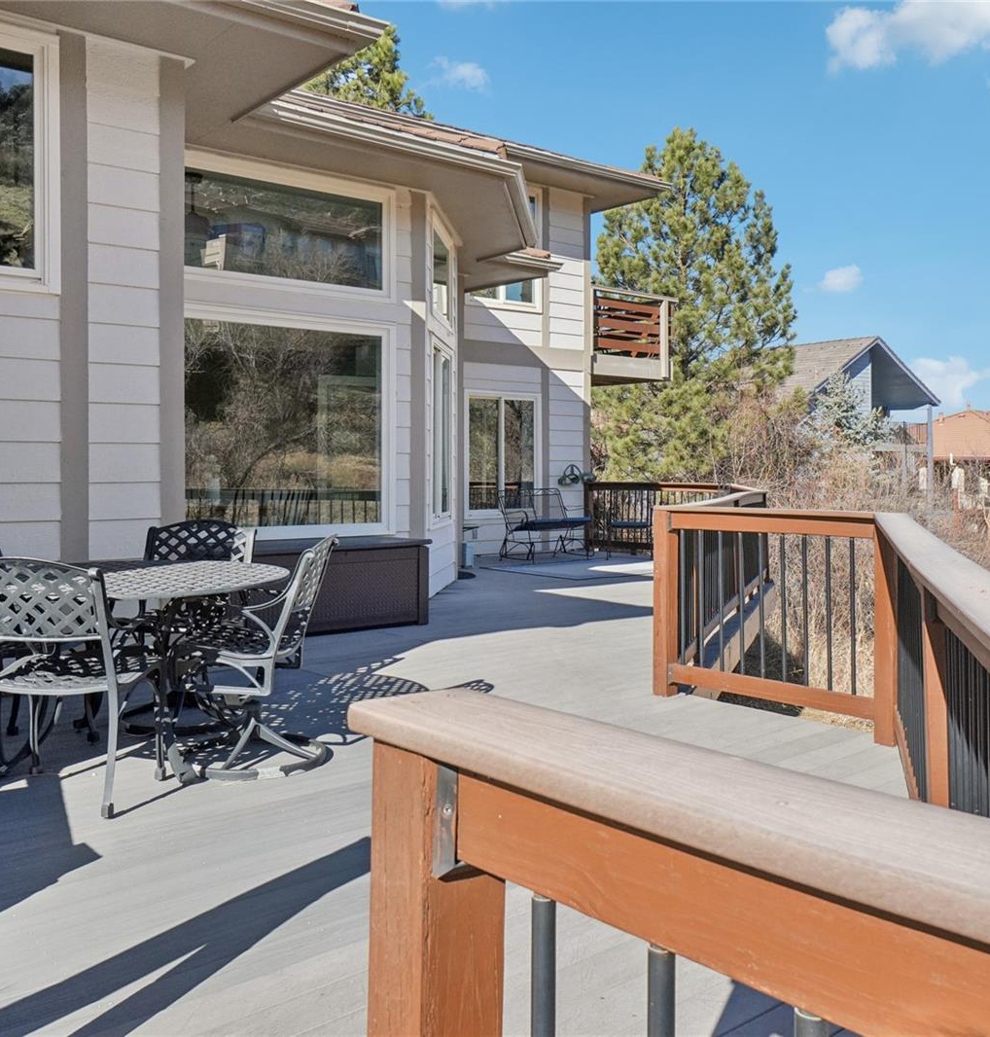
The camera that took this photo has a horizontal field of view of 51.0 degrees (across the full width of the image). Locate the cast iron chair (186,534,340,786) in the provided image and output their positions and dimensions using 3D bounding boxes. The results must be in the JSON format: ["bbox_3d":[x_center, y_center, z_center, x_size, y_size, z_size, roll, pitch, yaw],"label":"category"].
[{"bbox_3d":[-0.935,0.497,3.995,0.620,0.870,0.570,0,2,9],"label":"cast iron chair"}]

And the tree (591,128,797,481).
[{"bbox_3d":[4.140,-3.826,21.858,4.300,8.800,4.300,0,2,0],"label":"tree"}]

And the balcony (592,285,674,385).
[{"bbox_3d":[1.368,-2.686,16.073,1.650,1.270,2.200,-2,3,-37],"label":"balcony"}]

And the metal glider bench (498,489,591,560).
[{"bbox_3d":[0.660,0.091,13.466,1.120,0.880,0.720,-2,3,-37],"label":"metal glider bench"}]

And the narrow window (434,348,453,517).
[{"bbox_3d":[-0.475,-0.774,9.676,0.100,1.470,1.200,0,2,6],"label":"narrow window"}]

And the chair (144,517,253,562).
[{"bbox_3d":[-1.460,0.460,4.744,0.570,0.880,0.620,0,2,6],"label":"chair"}]

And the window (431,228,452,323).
[{"bbox_3d":[-0.490,-2.233,9.614,0.100,0.730,1.200,0,2,6],"label":"window"}]

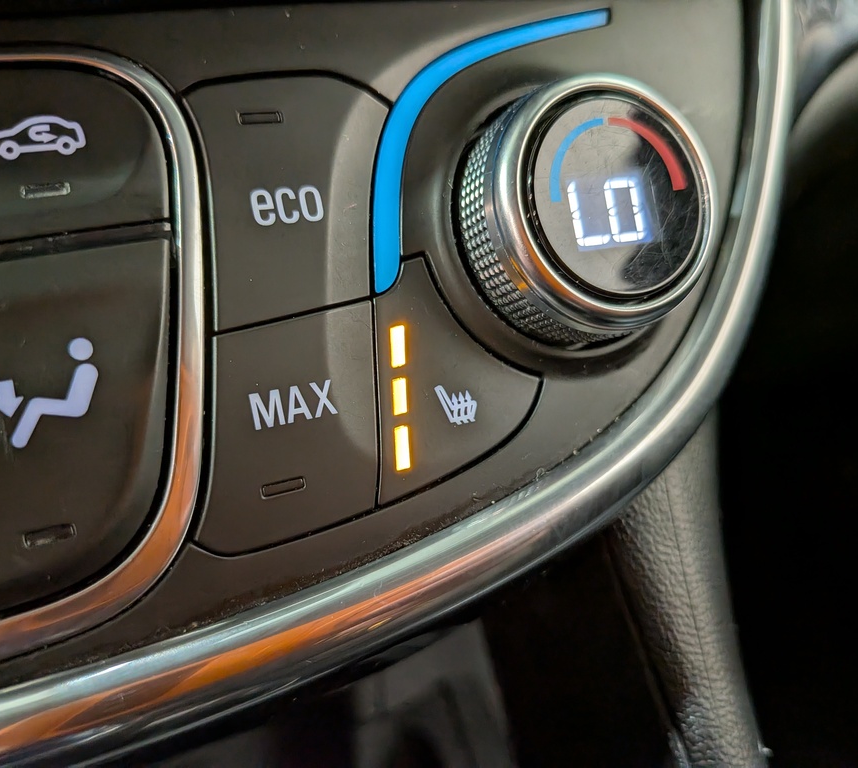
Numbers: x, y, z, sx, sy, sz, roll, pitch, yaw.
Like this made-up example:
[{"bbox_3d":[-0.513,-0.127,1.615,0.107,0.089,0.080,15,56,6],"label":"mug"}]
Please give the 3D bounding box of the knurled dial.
[{"bbox_3d":[0.027,-0.028,0.112,0.042,0.042,0.014,-9,0,-22],"label":"knurled dial"}]

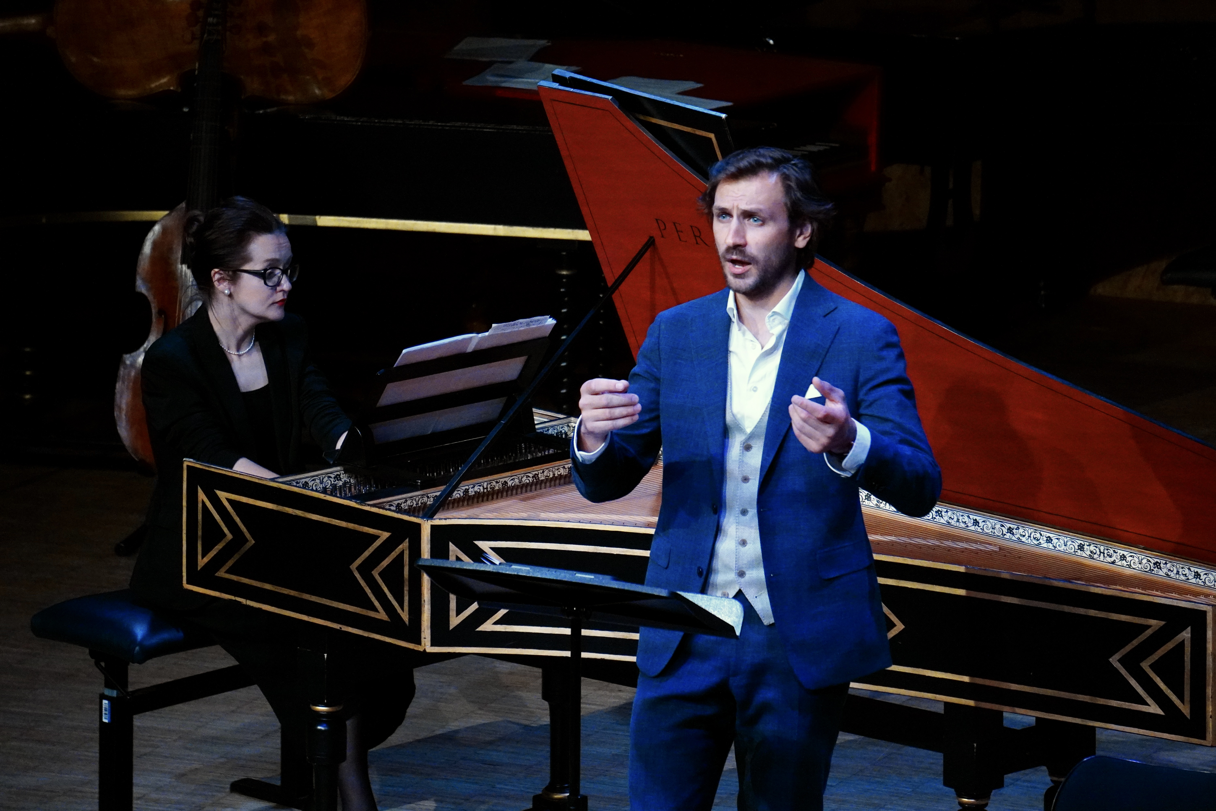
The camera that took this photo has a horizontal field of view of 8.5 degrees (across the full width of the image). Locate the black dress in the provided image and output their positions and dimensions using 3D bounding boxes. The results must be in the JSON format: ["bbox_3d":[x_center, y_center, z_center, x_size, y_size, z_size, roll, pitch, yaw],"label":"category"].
[{"bbox_3d":[-0.643,0.229,15.800,0.640,0.800,0.500,12,17,44],"label":"black dress"}]

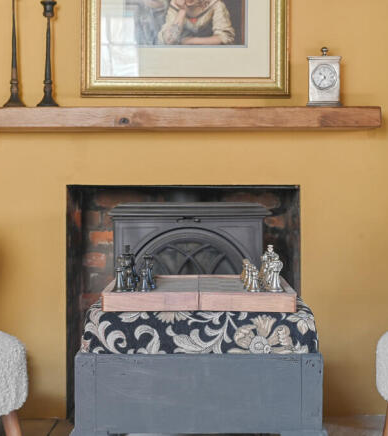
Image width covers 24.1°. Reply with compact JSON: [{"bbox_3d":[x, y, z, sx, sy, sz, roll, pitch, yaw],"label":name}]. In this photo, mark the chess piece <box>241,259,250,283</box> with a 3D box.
[{"bbox_3d":[0.159,0.158,2.750,0.032,0.067,0.032,0,0,0],"label":"chess piece"}]

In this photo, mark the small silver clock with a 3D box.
[{"bbox_3d":[0.436,-0.469,3.070,0.115,0.210,0.075,0,0,0],"label":"small silver clock"}]

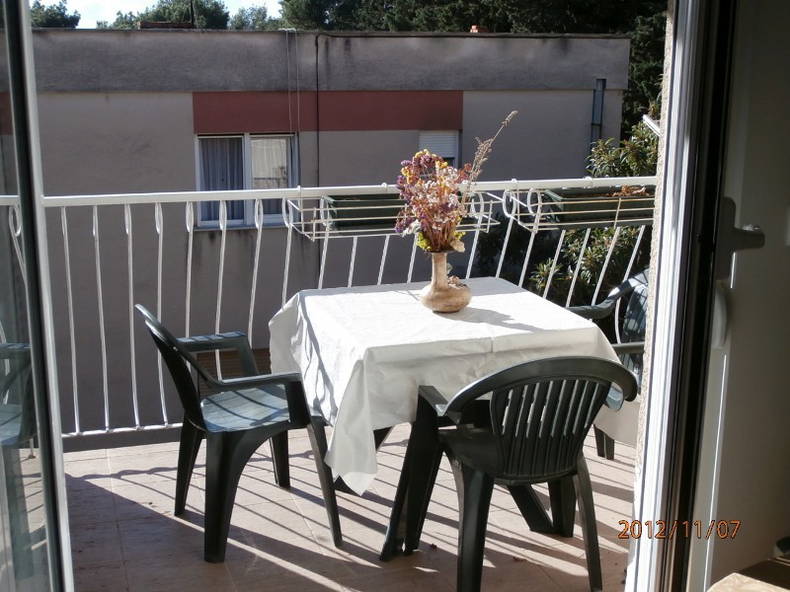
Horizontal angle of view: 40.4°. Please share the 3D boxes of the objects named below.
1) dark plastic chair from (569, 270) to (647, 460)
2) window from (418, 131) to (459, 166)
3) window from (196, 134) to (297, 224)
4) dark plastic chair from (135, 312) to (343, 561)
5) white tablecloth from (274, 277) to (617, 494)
[{"bbox_3d":[0.780,0.293,3.935,0.575,0.800,0.560,-4,14,-18],"label":"dark plastic chair"},{"bbox_3d":[0.596,-1.929,14.553,0.586,0.616,0.130,-4,14,-18],"label":"window"},{"bbox_3d":[-1.899,-1.480,13.827,1.311,1.220,0.140,-4,14,-18],"label":"window"},{"bbox_3d":[-0.532,0.392,3.472,0.575,0.800,0.560,-6,15,-24],"label":"dark plastic chair"},{"bbox_3d":[0.145,0.392,3.669,0.840,0.725,0.820,-4,14,-18],"label":"white tablecloth"}]

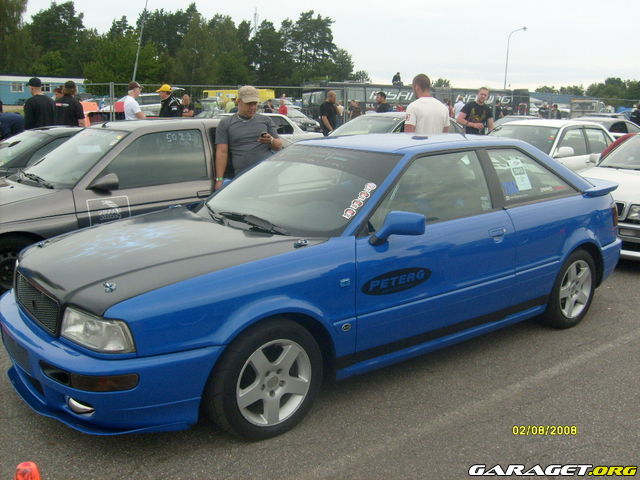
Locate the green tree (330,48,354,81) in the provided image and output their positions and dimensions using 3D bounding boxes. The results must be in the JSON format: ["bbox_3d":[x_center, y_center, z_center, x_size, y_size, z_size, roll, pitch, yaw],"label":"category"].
[{"bbox_3d":[3.566,-24.962,100.985,5.000,9.321,4.800,1,12,0],"label":"green tree"}]

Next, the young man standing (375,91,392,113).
[{"bbox_3d":[1.242,-2.166,13.385,0.340,1.746,0.480,-8,15,-35],"label":"young man standing"}]

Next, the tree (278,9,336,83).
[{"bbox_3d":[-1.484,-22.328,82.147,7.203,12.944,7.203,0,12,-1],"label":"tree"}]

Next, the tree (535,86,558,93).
[{"bbox_3d":[51.578,-32.147,148.013,5.632,5.770,5.632,4,13,18],"label":"tree"}]

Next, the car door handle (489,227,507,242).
[{"bbox_3d":[1.043,-0.024,3.815,0.165,0.095,0.040,-9,15,-37],"label":"car door handle"}]

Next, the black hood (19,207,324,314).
[{"bbox_3d":[-0.841,0.023,3.331,1.280,0.240,1.360,-9,15,-38],"label":"black hood"}]

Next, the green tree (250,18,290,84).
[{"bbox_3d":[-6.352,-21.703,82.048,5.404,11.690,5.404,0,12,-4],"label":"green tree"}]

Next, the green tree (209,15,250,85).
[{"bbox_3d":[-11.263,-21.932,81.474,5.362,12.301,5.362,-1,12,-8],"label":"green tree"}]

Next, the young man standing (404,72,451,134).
[{"bbox_3d":[1.083,-0.790,6.794,0.520,1.838,0.340,-2,13,-13],"label":"young man standing"}]

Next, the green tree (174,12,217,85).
[{"bbox_3d":[-18.375,-26.548,96.451,6.500,13.720,6.200,1,12,0],"label":"green tree"}]

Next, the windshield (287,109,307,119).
[{"bbox_3d":[-1.167,-5.189,26.500,1.350,0.430,0.650,-7,14,-31],"label":"windshield"}]

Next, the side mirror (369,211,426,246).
[{"bbox_3d":[0.393,-0.055,3.191,0.160,0.190,0.220,-9,15,-37],"label":"side mirror"}]

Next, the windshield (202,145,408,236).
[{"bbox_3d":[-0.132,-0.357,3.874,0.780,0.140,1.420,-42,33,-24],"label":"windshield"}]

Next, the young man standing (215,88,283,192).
[{"bbox_3d":[-0.597,-0.412,5.327,0.560,1.673,0.400,-2,12,-12],"label":"young man standing"}]

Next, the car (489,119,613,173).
[{"bbox_3d":[3.300,-1.162,9.897,4.600,1.400,1.750,-9,15,-39],"label":"car"}]

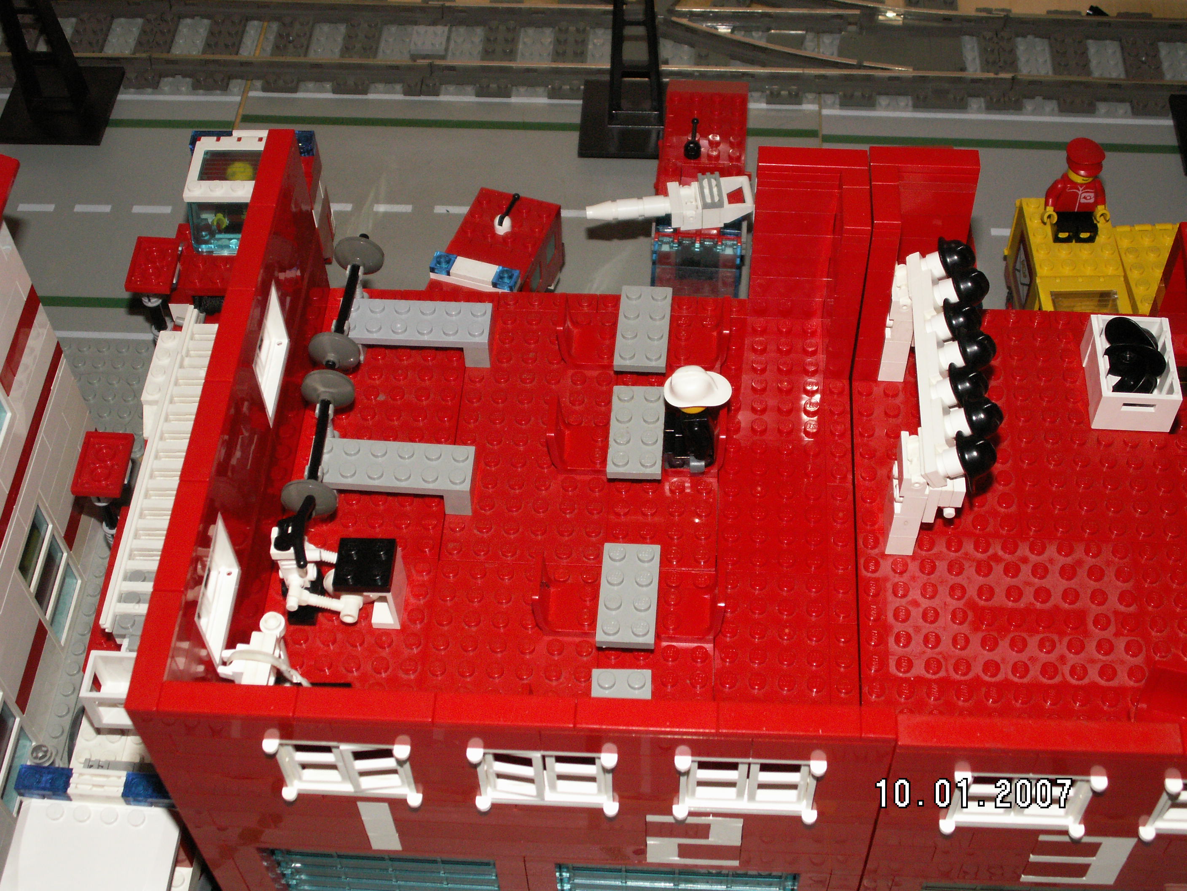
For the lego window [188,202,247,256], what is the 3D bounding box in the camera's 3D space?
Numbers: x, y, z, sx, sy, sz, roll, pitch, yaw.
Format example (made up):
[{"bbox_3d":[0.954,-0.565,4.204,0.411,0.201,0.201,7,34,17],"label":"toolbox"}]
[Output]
[{"bbox_3d":[-0.125,-0.082,0.604,0.047,0.019,0.016,2,53,4],"label":"lego window"}]

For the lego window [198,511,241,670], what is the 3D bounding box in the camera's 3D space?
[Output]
[{"bbox_3d":[-0.100,0.038,0.422,0.009,0.029,0.032,2,53,4],"label":"lego window"}]

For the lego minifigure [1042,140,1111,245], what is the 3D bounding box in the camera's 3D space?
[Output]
[{"bbox_3d":[0.174,-0.089,0.586,0.025,0.043,0.013,-3,53,5],"label":"lego minifigure"}]

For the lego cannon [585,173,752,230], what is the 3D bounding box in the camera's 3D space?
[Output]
[{"bbox_3d":[0.028,-0.088,0.599,0.060,0.014,0.016,-5,53,-2],"label":"lego cannon"}]

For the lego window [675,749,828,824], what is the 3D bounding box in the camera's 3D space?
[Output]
[{"bbox_3d":[0.036,0.078,0.384,0.034,0.029,0.011,2,53,3],"label":"lego window"}]

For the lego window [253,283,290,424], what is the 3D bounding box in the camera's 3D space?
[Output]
[{"bbox_3d":[-0.096,-0.025,0.469,0.009,0.029,0.032,2,53,4],"label":"lego window"}]

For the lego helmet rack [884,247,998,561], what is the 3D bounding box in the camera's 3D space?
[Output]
[{"bbox_3d":[0.100,-0.016,0.477,0.029,0.050,0.089,2,53,3],"label":"lego helmet rack"}]

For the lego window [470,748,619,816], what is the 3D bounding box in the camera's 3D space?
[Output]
[{"bbox_3d":[-0.011,0.076,0.387,0.034,0.029,0.011,2,53,3],"label":"lego window"}]

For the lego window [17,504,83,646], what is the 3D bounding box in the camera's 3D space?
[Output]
[{"bbox_3d":[-0.184,0.043,0.549,0.008,0.054,0.029,2,53,4],"label":"lego window"}]

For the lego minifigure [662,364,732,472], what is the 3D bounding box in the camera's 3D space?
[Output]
[{"bbox_3d":[0.030,-0.010,0.478,0.020,0.034,0.023,2,53,3],"label":"lego minifigure"}]

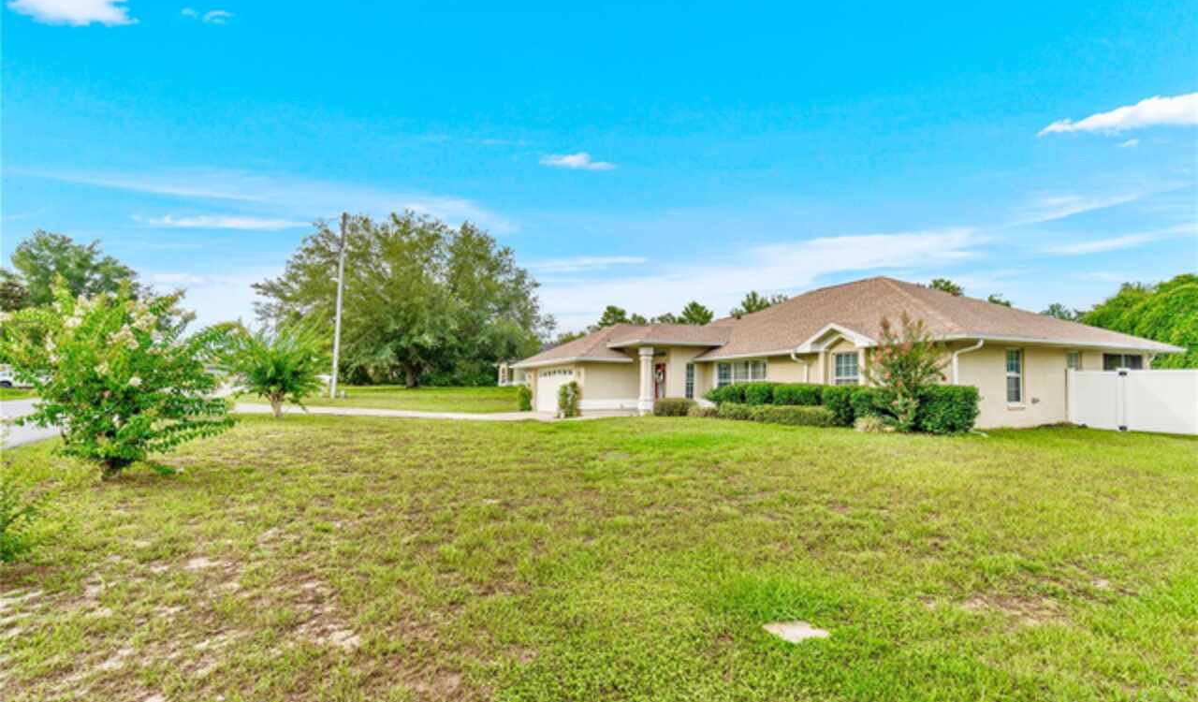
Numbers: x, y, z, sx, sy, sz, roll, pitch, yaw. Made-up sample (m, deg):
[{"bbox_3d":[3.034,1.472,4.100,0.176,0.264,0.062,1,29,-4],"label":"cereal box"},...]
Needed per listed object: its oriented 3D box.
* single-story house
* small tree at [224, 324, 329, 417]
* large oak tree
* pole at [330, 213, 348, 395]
[{"bbox_3d":[7.863,0.041,24.093,18.597,5.998,22.489,2,-4,-26],"label":"single-story house"},{"bbox_3d":[-10.083,0.629,15.600,2.900,2.868,2.800,3,-5,-33],"label":"small tree"},{"bbox_3d":[-15.720,-4.452,42.000,22.800,14.735,21.500,2,-4,-21],"label":"large oak tree"},{"bbox_3d":[-15.805,-2.801,30.337,0.400,11.253,0.400,1,-3,0],"label":"pole"}]

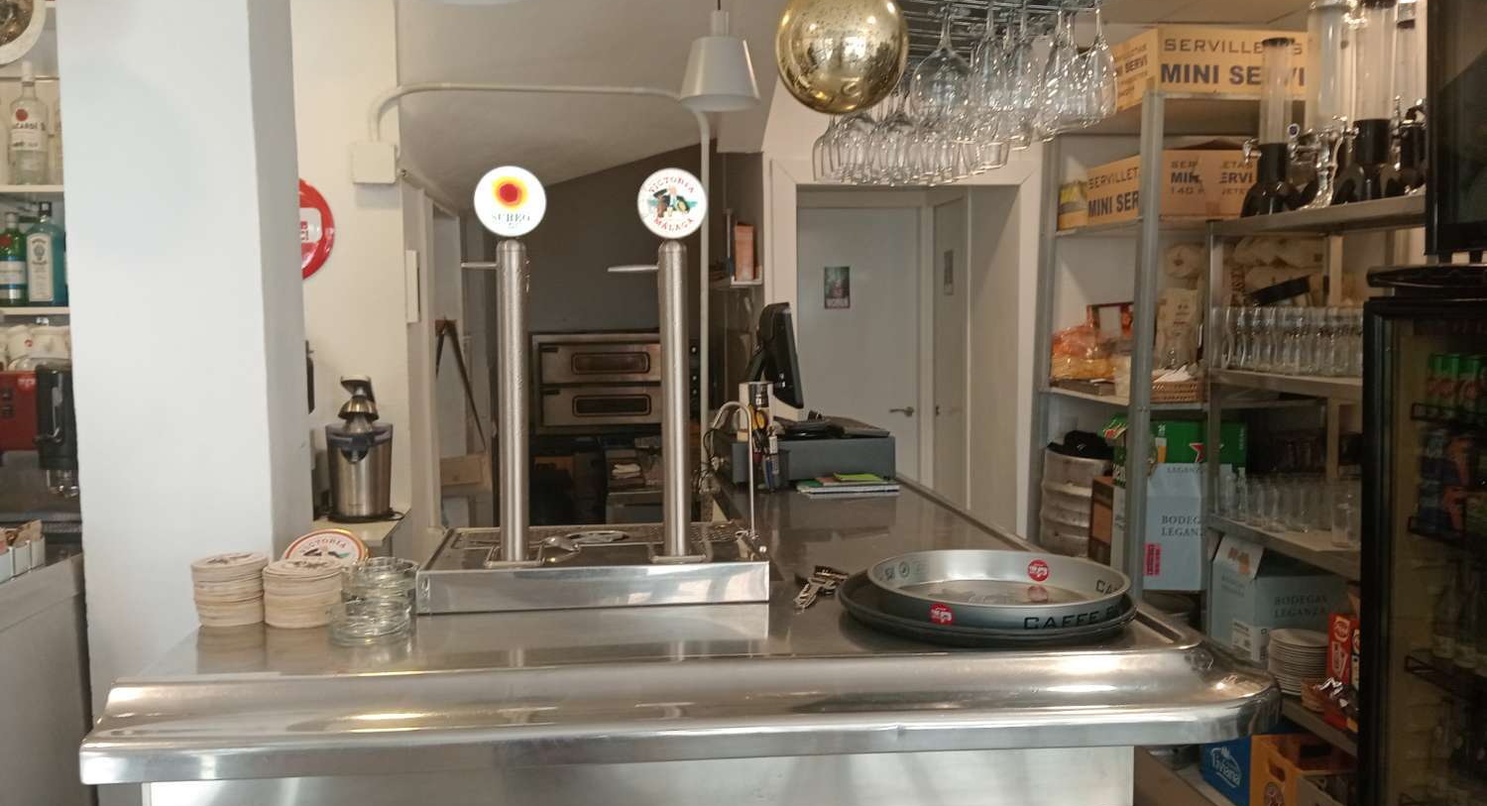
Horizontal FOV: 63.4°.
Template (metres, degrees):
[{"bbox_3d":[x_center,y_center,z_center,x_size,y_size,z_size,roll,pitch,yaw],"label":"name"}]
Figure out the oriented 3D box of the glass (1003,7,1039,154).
[{"bbox_3d":[0.438,-0.542,1.882,0.061,0.212,0.061,2,5,-7],"label":"glass"}]

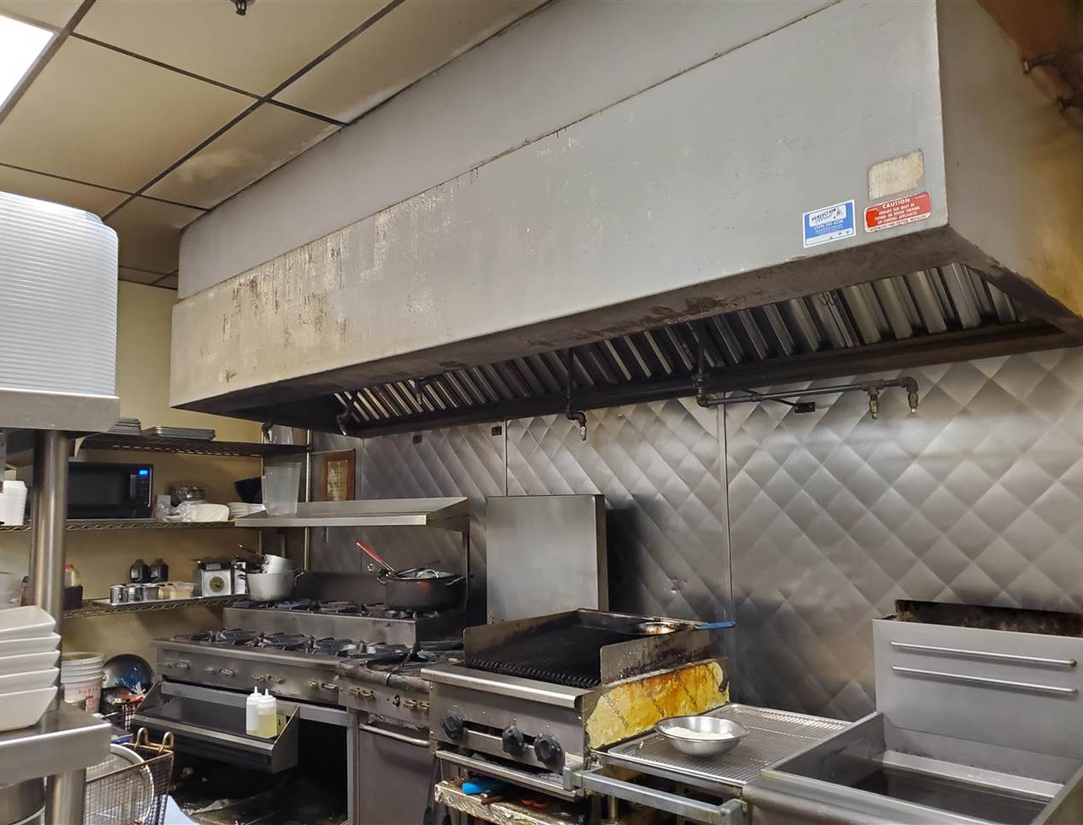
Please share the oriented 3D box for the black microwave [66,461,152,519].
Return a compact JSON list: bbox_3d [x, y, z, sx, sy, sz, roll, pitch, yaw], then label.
[{"bbox_3d":[-2.453,0.437,4.510,0.375,0.295,0.495,-7,-9,44],"label":"black microwave"}]

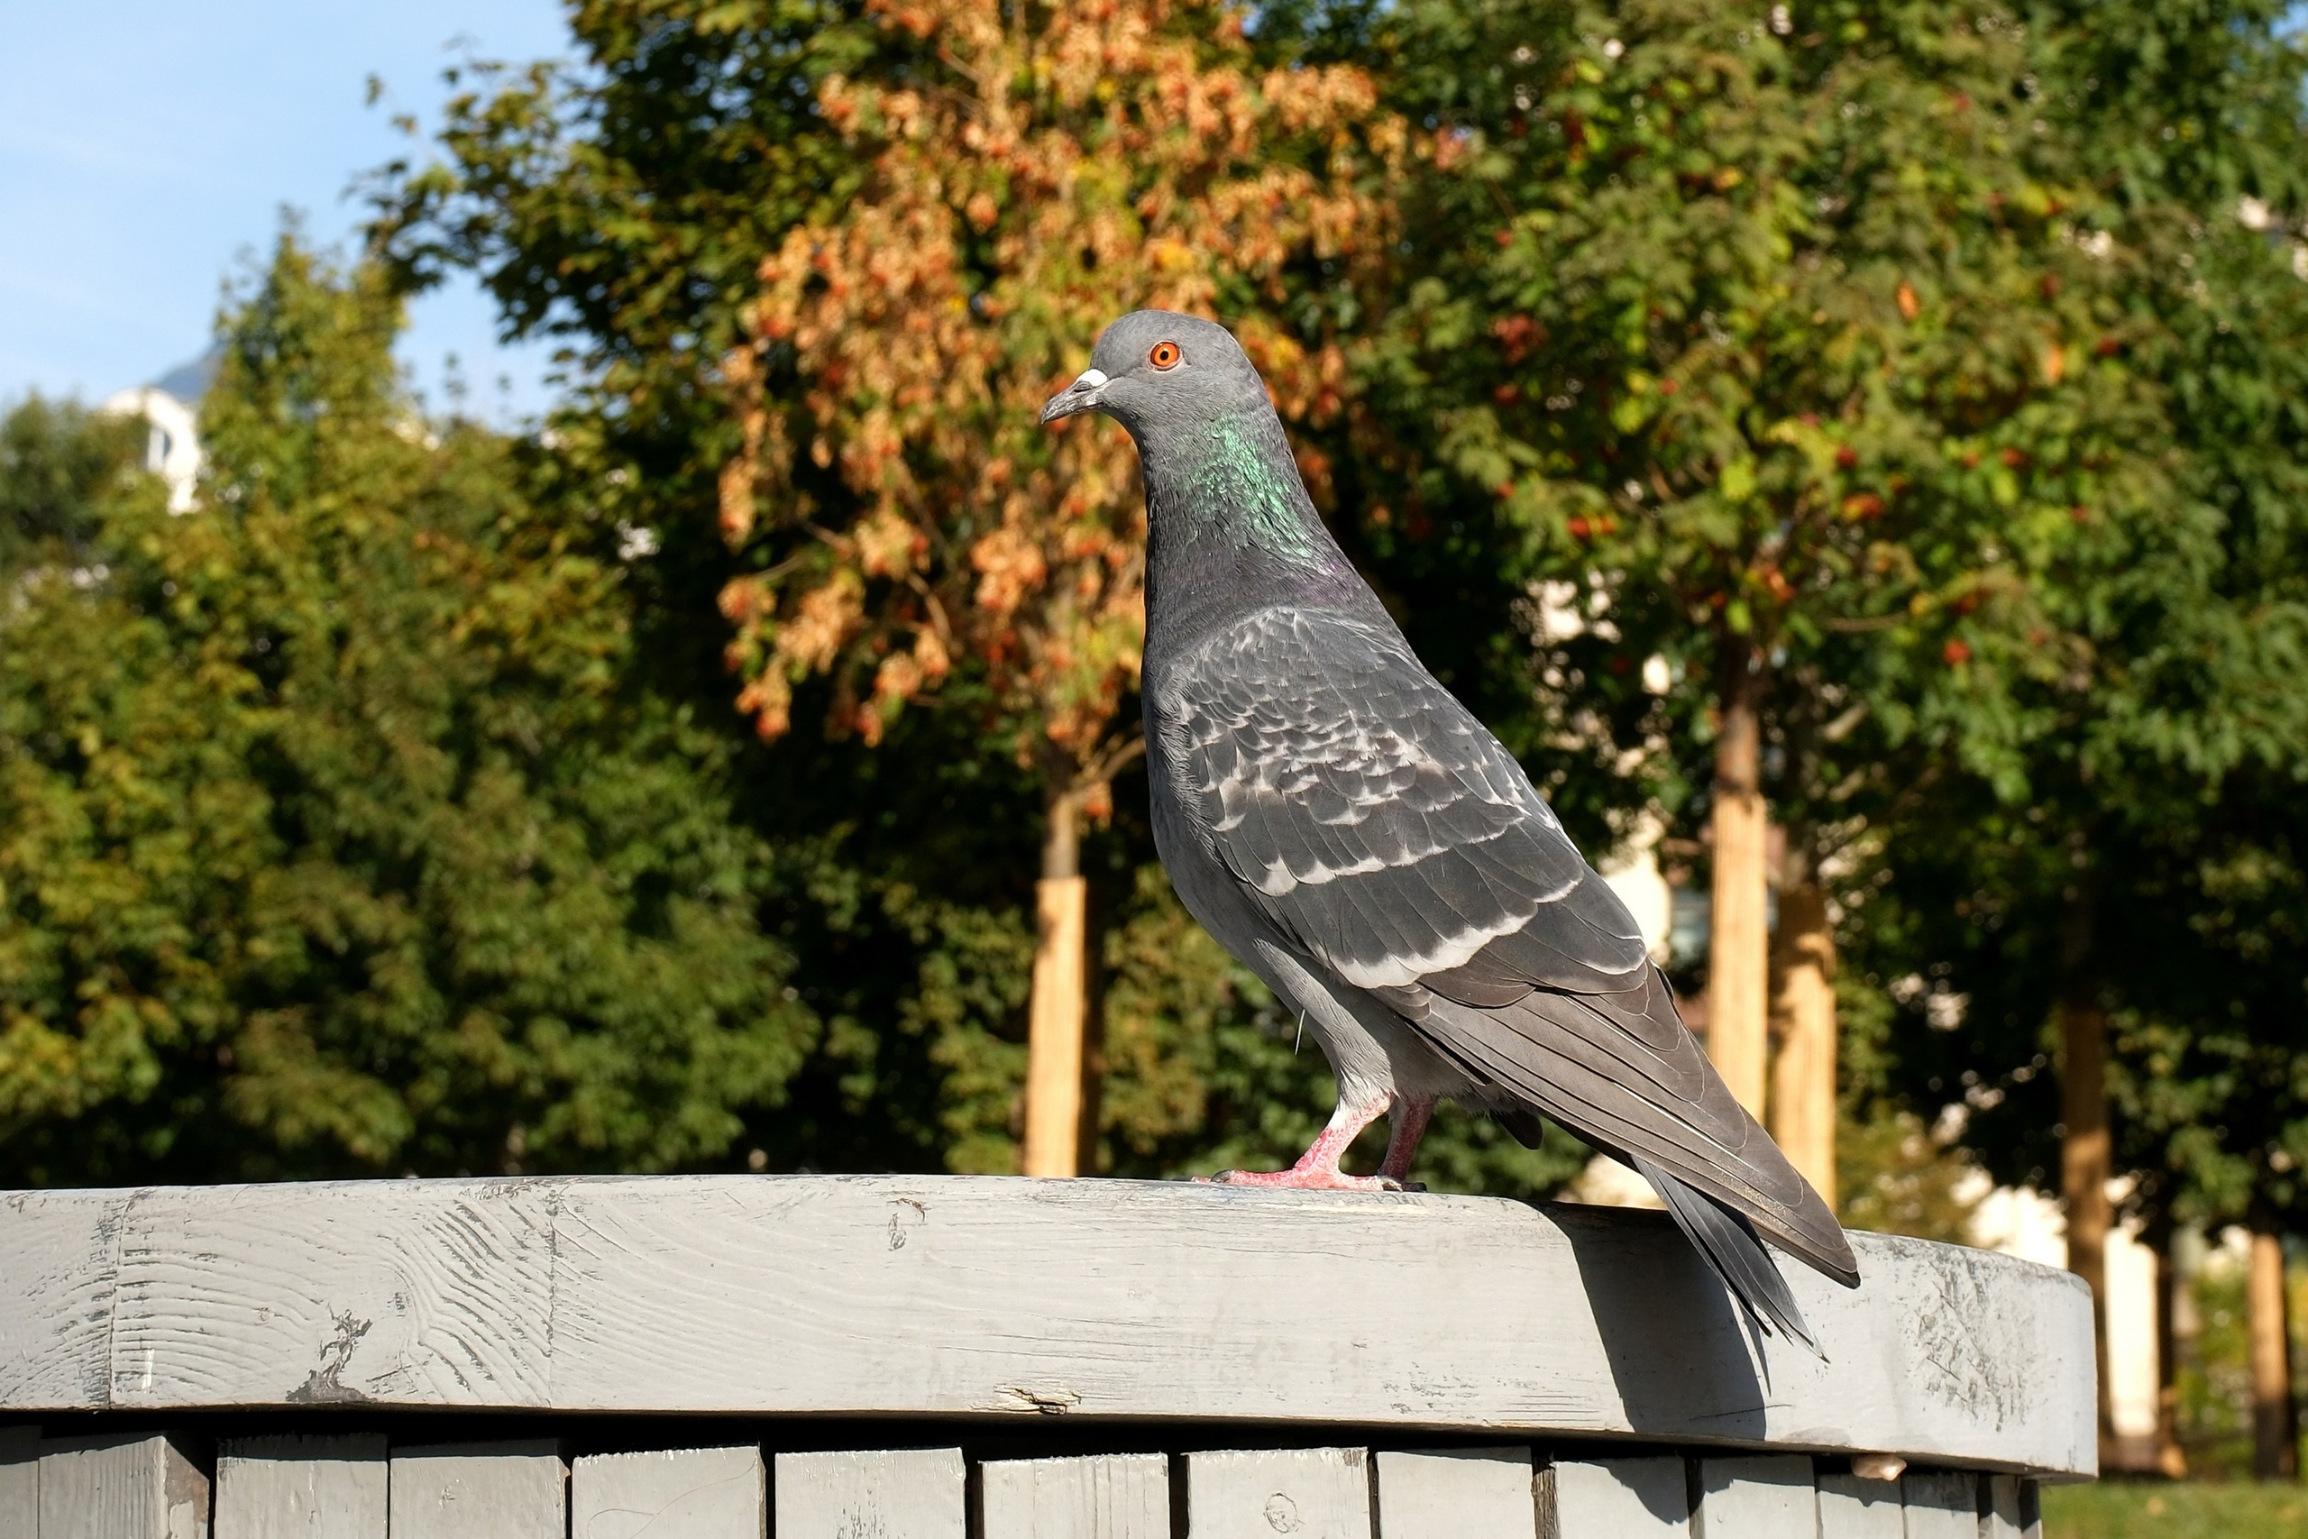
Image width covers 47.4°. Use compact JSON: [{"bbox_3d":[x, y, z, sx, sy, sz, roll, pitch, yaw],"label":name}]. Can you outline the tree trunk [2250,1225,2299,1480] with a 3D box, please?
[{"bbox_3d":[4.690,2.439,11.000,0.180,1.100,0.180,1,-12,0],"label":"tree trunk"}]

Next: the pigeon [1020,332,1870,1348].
[{"bbox_3d":[0.075,0.015,0.660,0.205,0.262,0.100,-3,-13,16],"label":"pigeon"}]

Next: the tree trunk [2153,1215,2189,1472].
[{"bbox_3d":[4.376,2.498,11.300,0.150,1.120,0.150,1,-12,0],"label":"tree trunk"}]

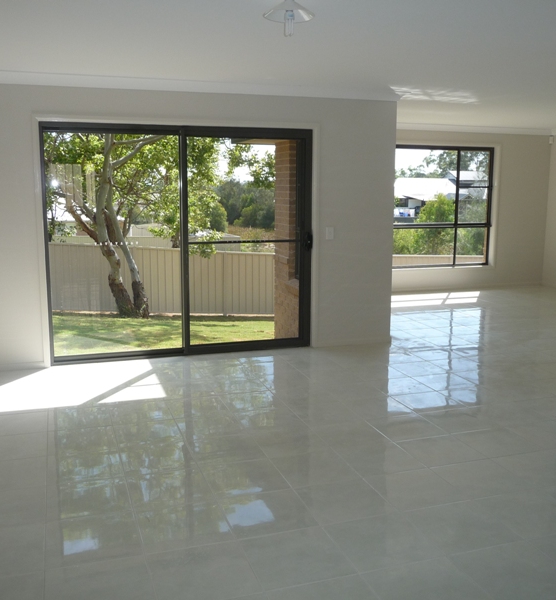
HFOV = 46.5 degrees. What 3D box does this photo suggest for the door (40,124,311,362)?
[{"bbox_3d":[-0.838,-0.508,5.876,2.406,2.078,0.100,-3,10,-17],"label":"door"}]

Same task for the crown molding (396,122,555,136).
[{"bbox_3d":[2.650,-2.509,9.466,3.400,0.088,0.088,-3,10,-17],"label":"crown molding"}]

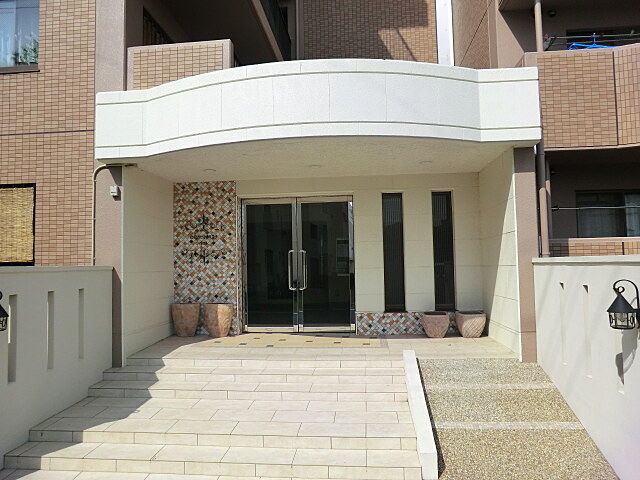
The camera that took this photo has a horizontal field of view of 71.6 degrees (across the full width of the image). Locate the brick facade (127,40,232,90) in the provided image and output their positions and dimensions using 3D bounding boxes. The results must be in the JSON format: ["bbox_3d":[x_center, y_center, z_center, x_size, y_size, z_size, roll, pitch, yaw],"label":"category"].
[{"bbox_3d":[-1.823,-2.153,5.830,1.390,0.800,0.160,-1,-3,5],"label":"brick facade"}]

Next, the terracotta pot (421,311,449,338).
[{"bbox_3d":[1.710,1.250,6.531,0.397,0.341,0.397,-1,-3,5],"label":"terracotta pot"}]

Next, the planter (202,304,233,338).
[{"bbox_3d":[-1.562,1.240,6.827,0.466,0.475,0.466,-1,-3,0],"label":"planter"}]

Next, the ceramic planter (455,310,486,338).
[{"bbox_3d":[2.208,1.238,6.483,0.436,0.341,0.436,-1,-3,5],"label":"ceramic planter"}]

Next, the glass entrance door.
[{"bbox_3d":[-0.366,0.387,7.258,1.821,2.223,0.120,-1,-3,5],"label":"glass entrance door"}]

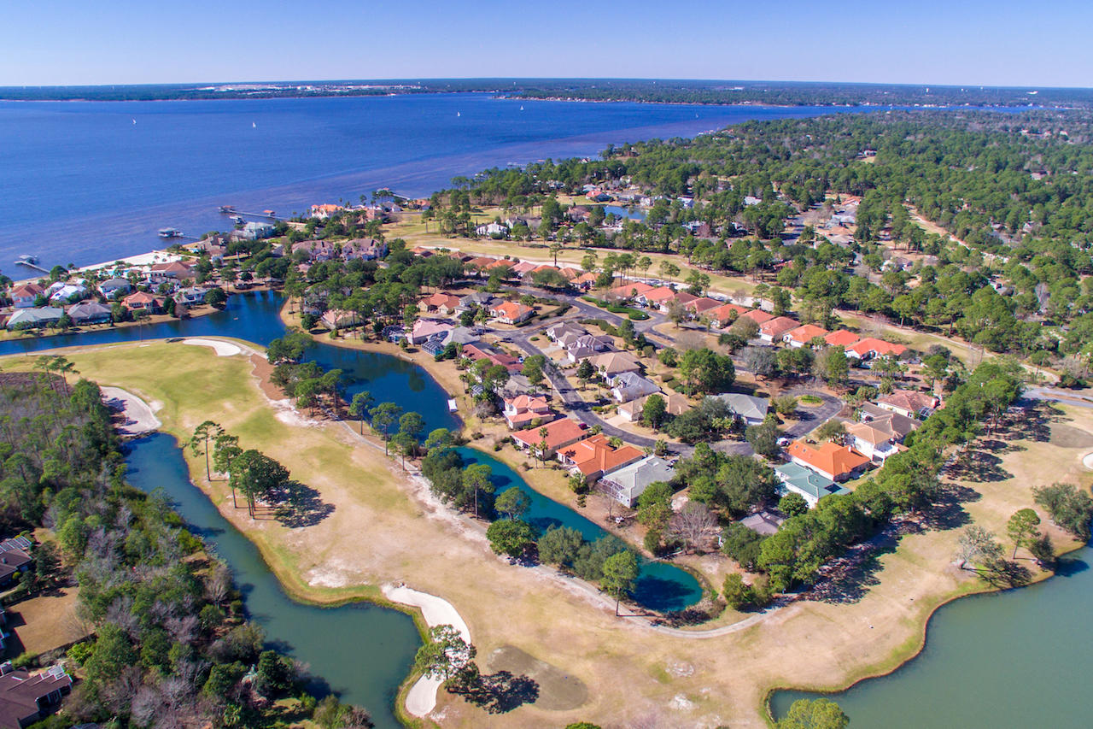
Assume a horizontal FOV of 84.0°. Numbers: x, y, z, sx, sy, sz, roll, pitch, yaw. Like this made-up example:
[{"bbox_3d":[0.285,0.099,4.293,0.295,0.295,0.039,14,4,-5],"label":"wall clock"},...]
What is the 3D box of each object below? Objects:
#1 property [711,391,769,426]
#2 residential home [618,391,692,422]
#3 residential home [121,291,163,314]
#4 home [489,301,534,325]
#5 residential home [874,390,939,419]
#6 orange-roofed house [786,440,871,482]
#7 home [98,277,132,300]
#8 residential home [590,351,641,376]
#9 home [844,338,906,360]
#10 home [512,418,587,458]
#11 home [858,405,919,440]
[{"bbox_3d":[68.500,14.560,215.850,19.540,5.660,15.940,7,26,15],"label":"property"},{"bbox_3d":[39.740,15.070,219.430,22.500,6.200,16.000,-17,30,-32],"label":"residential home"},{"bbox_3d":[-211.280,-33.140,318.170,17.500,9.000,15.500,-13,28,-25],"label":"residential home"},{"bbox_3d":[-17.050,-26.370,296.570,16.600,6.300,15.800,19,31,34],"label":"home"},{"bbox_3d":[128.570,13.730,217.840,14.910,5.450,15.120,-22,33,-38],"label":"residential home"},{"bbox_3d":[88.290,28.010,191.530,18.000,6.600,17.500,-17,30,-31],"label":"orange-roofed house"},{"bbox_3d":[-240.800,-43.380,339.900,14.000,9.000,14.500,-14,28,-27],"label":"home"},{"bbox_3d":[27.060,-0.830,242.340,18.700,7.300,15.000,-9,27,-19],"label":"residential home"},{"bbox_3d":[140.910,-6.270,259.810,21.600,5.860,16.660,-19,31,-35],"label":"home"},{"bbox_3d":[1.770,22.900,202.670,20.000,6.200,15.000,-20,32,-36],"label":"home"},{"bbox_3d":[117.480,18.690,211.430,13.800,6.600,19.500,-16,30,-30],"label":"home"}]

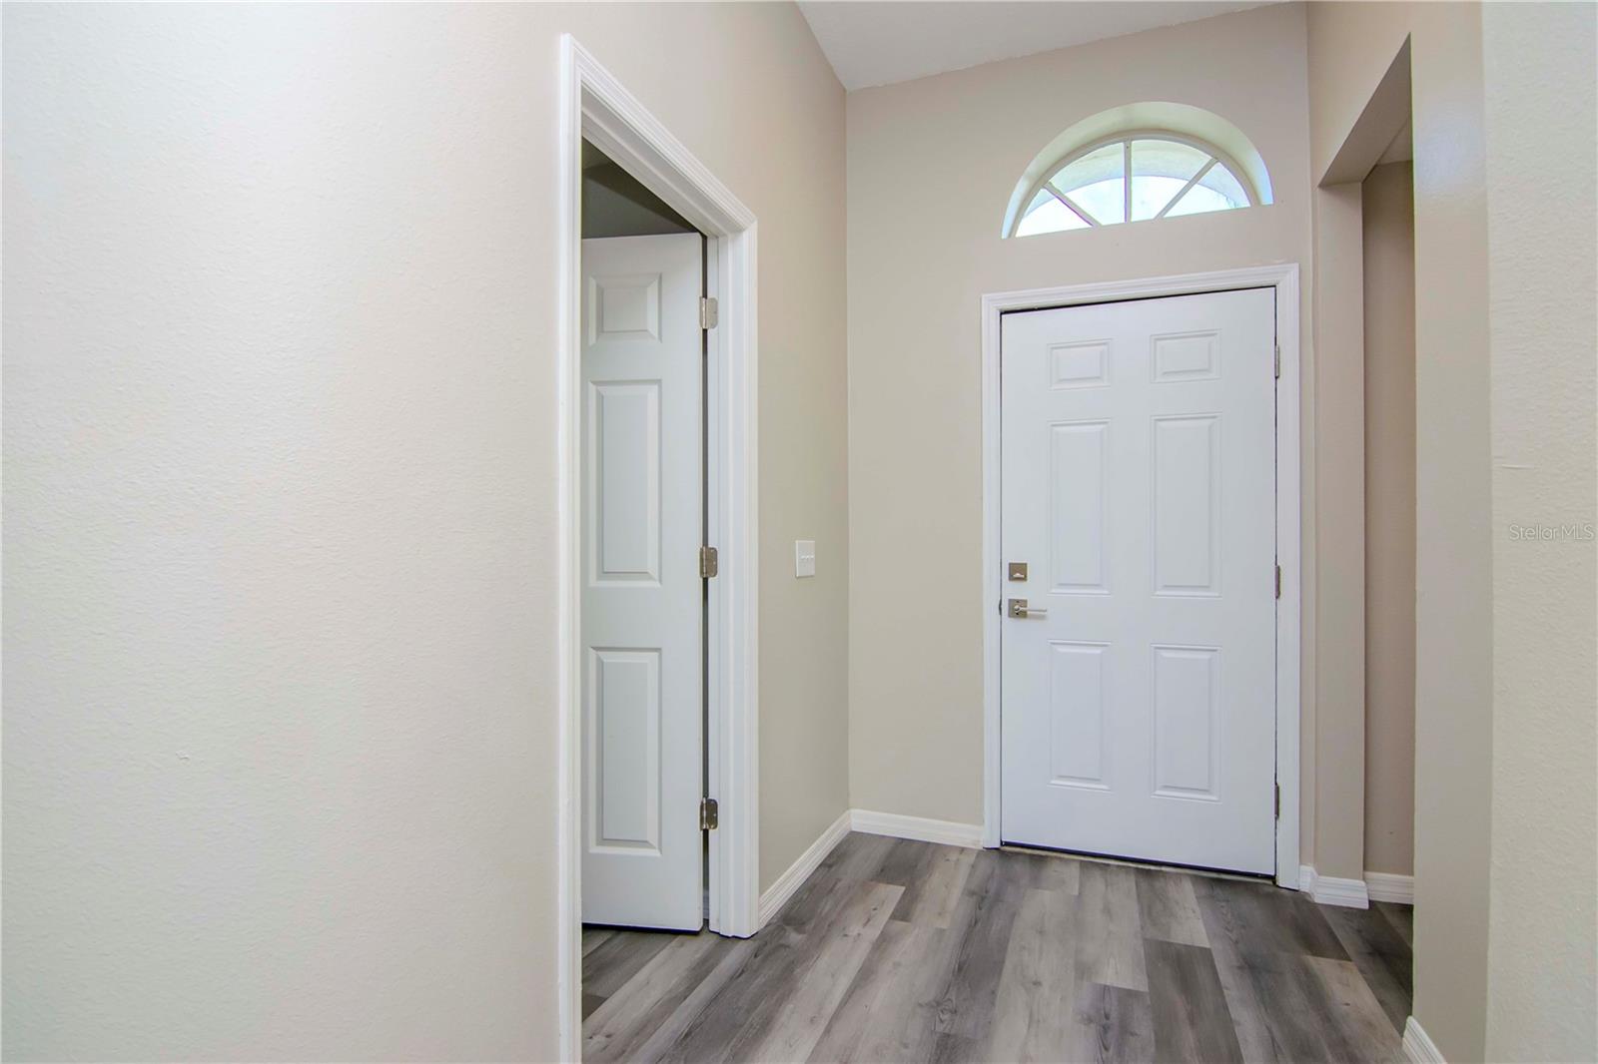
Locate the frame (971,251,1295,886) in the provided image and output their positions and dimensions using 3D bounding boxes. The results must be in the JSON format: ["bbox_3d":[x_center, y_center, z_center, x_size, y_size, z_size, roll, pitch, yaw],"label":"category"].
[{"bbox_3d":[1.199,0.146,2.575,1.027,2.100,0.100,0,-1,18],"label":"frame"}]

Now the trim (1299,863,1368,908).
[{"bbox_3d":[1.734,1.148,2.306,0.165,0.092,0.078,0,-1,18],"label":"trim"}]

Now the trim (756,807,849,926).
[{"bbox_3d":[0.033,1.149,2.480,0.016,0.092,0.801,0,-1,23],"label":"trim"}]

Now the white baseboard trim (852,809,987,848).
[{"bbox_3d":[0.450,1.152,2.771,0.524,0.092,0.016,0,-1,18],"label":"white baseboard trim"}]

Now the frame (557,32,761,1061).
[{"bbox_3d":[-0.337,0.122,1.763,0.135,2.130,0.827,0,-1,23],"label":"frame"}]

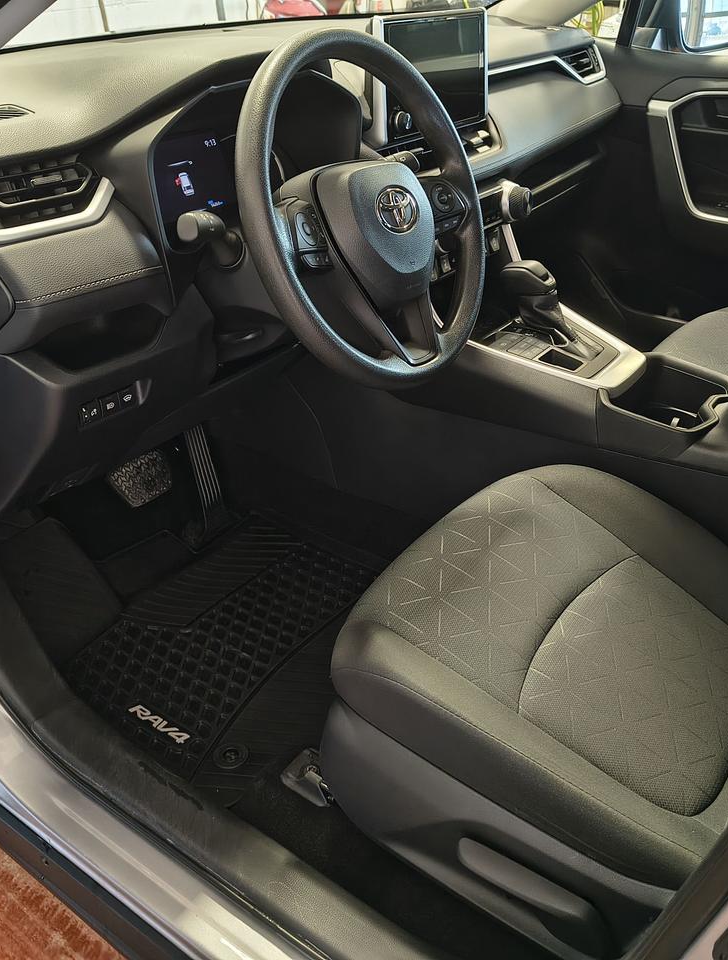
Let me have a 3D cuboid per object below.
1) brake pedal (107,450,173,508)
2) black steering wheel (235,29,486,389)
[{"bbox_3d":[-0.373,-0.001,1.475,0.030,0.065,0.115,-26,6,47],"label":"brake pedal"},{"bbox_3d":[-0.004,-0.278,0.948,0.105,0.370,0.370,-4,23,43],"label":"black steering wheel"}]

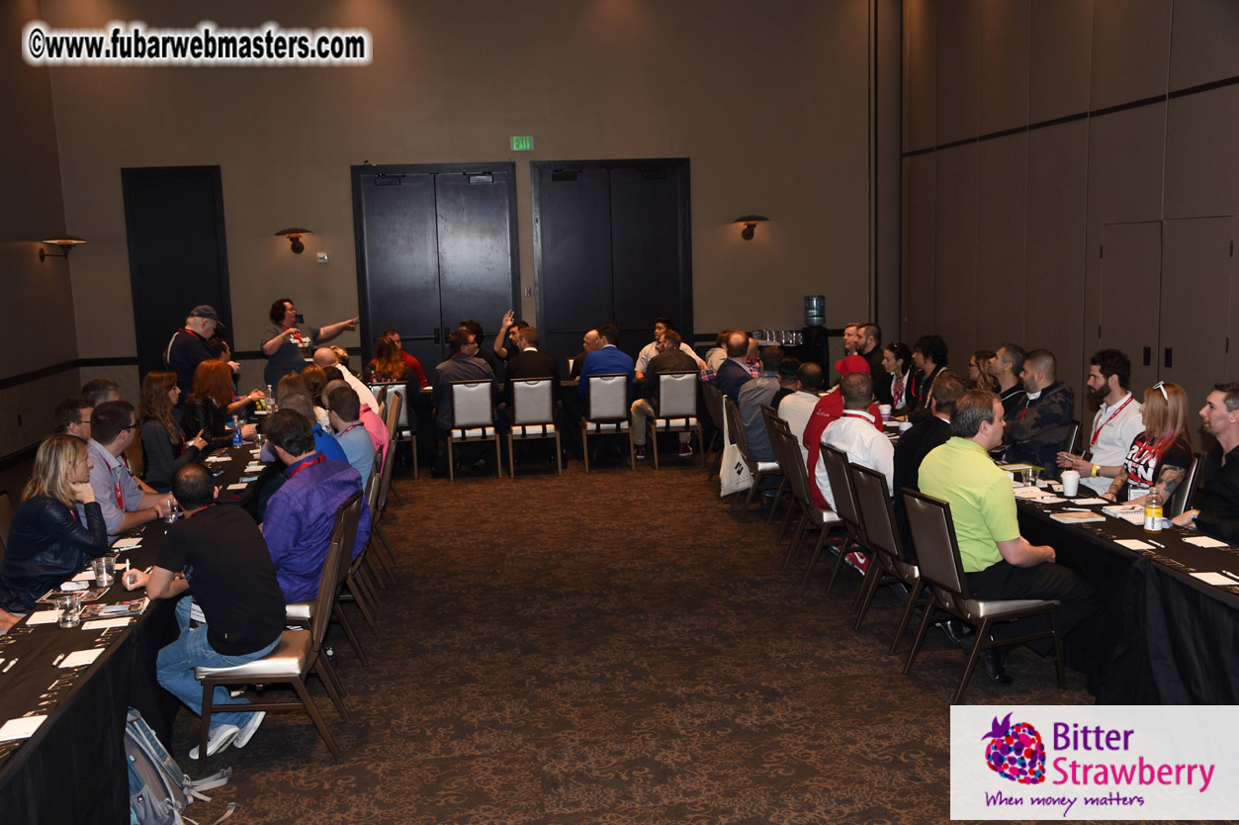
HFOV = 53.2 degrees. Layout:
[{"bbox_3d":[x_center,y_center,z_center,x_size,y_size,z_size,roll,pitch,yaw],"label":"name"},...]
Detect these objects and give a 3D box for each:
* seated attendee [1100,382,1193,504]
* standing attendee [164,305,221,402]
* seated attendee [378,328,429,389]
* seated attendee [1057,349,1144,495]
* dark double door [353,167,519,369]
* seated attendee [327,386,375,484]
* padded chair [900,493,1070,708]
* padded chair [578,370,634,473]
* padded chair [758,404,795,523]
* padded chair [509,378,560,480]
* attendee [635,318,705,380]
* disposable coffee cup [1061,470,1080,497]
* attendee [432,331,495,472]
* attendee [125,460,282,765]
[{"bbox_3d":[2.668,0.508,6.588,0.750,1.260,0.500,-4,8,-19],"label":"seated attendee"},{"bbox_3d":[-3.637,-0.087,10.758,0.473,1.674,0.561,-6,9,-28],"label":"standing attendee"},{"bbox_3d":[-2.229,-0.208,12.833,0.580,1.300,0.720,-3,8,-11],"label":"seated attendee"},{"bbox_3d":[2.942,0.334,7.627,0.750,1.400,0.520,-1,8,3],"label":"seated attendee"},{"bbox_3d":[-2.141,-1.402,14.783,1.930,3.060,0.120,-2,8,-3],"label":"dark double door"},{"bbox_3d":[-1.872,0.504,7.765,0.720,1.320,0.500,-1,8,8],"label":"seated attendee"},{"bbox_3d":[1.739,0.832,5.909,0.591,0.906,0.453,-4,9,-17],"label":"padded chair"},{"bbox_3d":[-0.130,0.057,11.842,0.460,0.930,0.600,-3,8,-7],"label":"padded chair"},{"bbox_3d":[1.349,0.395,8.912,0.600,0.930,0.460,-4,8,-13],"label":"padded chair"},{"bbox_3d":[-0.801,0.098,11.700,0.460,0.930,0.600,-2,8,-4],"label":"padded chair"},{"bbox_3d":[0.523,-0.365,13.095,0.709,1.310,0.670,-1,8,3],"label":"attendee"},{"bbox_3d":[2.336,0.364,6.416,0.090,0.117,0.090,-2,8,0],"label":"disposable coffee cup"},{"bbox_3d":[-1.462,-0.107,11.770,0.560,1.360,0.750,-2,7,-3],"label":"attendee"},{"bbox_3d":[-1.753,0.833,5.363,0.729,1.271,0.542,3,10,31],"label":"attendee"}]

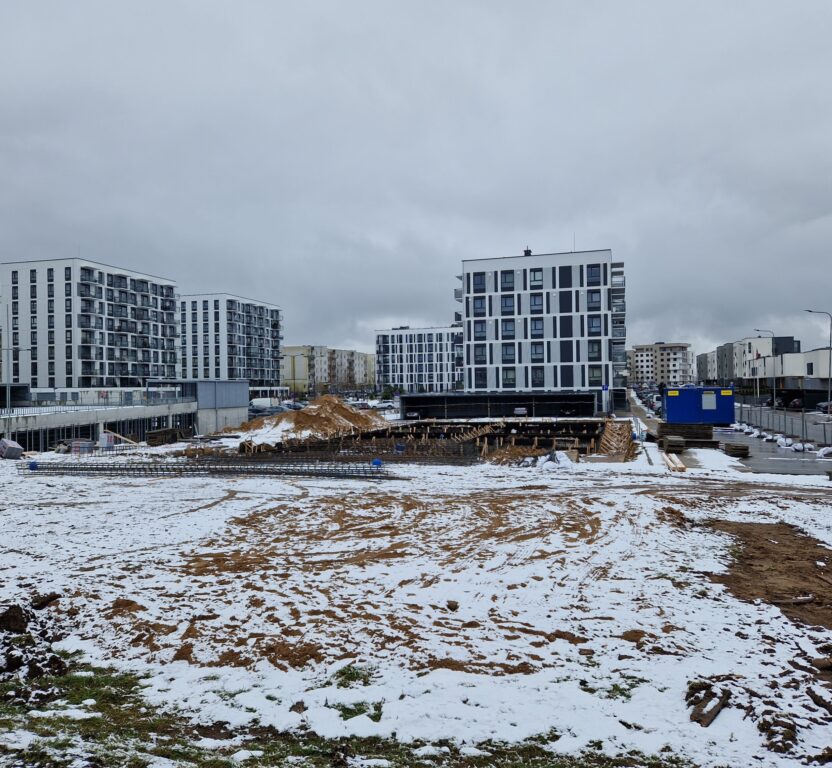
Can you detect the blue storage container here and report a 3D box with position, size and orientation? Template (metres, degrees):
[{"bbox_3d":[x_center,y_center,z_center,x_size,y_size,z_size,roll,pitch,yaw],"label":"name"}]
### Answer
[{"bbox_3d":[21.637,1.656,52.244,4.800,2.640,2.400,-1,-1,17],"label":"blue storage container"}]

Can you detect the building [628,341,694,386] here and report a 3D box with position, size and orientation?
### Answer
[{"bbox_3d":[129.723,-10.301,359.052,34.000,22.600,16.000,-1,0,21],"label":"building"}]

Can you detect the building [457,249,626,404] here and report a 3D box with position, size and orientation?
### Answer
[{"bbox_3d":[18.993,-6.232,97.022,20.400,18.800,29.000,-1,-1,17],"label":"building"}]

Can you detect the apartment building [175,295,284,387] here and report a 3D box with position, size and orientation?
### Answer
[{"bbox_3d":[-54.663,-9.448,197.455,19.000,28.500,31.000,-1,0,16],"label":"apartment building"}]

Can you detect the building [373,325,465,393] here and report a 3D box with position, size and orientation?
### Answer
[{"bbox_3d":[4.309,-6.698,214.319,29.000,19.800,19.000,-1,-1,17],"label":"building"}]

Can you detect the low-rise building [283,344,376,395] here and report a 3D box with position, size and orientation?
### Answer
[{"bbox_3d":[-33.038,-3.930,260.442,11.800,16.400,64.000,-1,0,15],"label":"low-rise building"}]

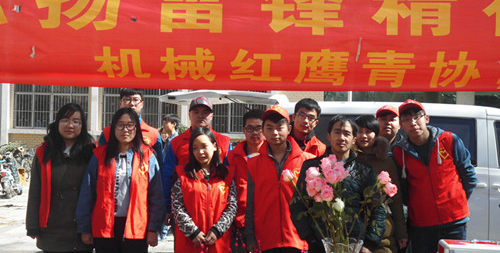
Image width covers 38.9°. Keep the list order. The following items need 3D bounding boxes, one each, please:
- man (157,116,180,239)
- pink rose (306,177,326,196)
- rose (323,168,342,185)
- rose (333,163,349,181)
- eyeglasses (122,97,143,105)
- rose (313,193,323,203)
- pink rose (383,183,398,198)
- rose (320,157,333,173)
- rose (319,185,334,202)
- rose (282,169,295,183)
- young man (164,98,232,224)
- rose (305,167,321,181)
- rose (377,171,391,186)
[{"bbox_3d":[-1.020,0.675,8.900,0.360,1.660,0.480,1,1,-37],"label":"man"},{"bbox_3d":[0.264,0.241,2.800,0.072,0.070,0.066,-6,15,0],"label":"pink rose"},{"bbox_3d":[0.323,0.197,2.790,0.066,0.064,0.066,0,27,0],"label":"rose"},{"bbox_3d":[0.362,0.184,2.830,0.063,0.065,0.063,16,21,0],"label":"rose"},{"bbox_3d":[-0.865,-0.184,5.200,0.145,0.045,0.140,5,-5,-8],"label":"eyeglasses"},{"bbox_3d":[0.272,0.282,2.790,0.052,0.052,0.052,-17,31,0],"label":"rose"},{"bbox_3d":[0.558,0.253,2.800,0.056,0.056,0.057,-48,0,-44],"label":"pink rose"},{"bbox_3d":[0.303,0.154,2.800,0.050,0.060,0.050,2,1,0],"label":"rose"},{"bbox_3d":[0.303,0.262,2.770,0.058,0.057,0.058,4,41,0],"label":"rose"},{"bbox_3d":[0.153,0.197,2.800,0.050,0.053,0.050,-24,6,0],"label":"rose"},{"bbox_3d":[-0.389,0.657,5.350,0.530,1.767,0.320,0,0,-5],"label":"young man"},{"bbox_3d":[0.248,0.190,2.800,0.058,0.055,0.056,-9,6,0],"label":"rose"},{"bbox_3d":[0.534,0.206,2.820,0.055,0.055,0.055,18,15,0],"label":"rose"}]

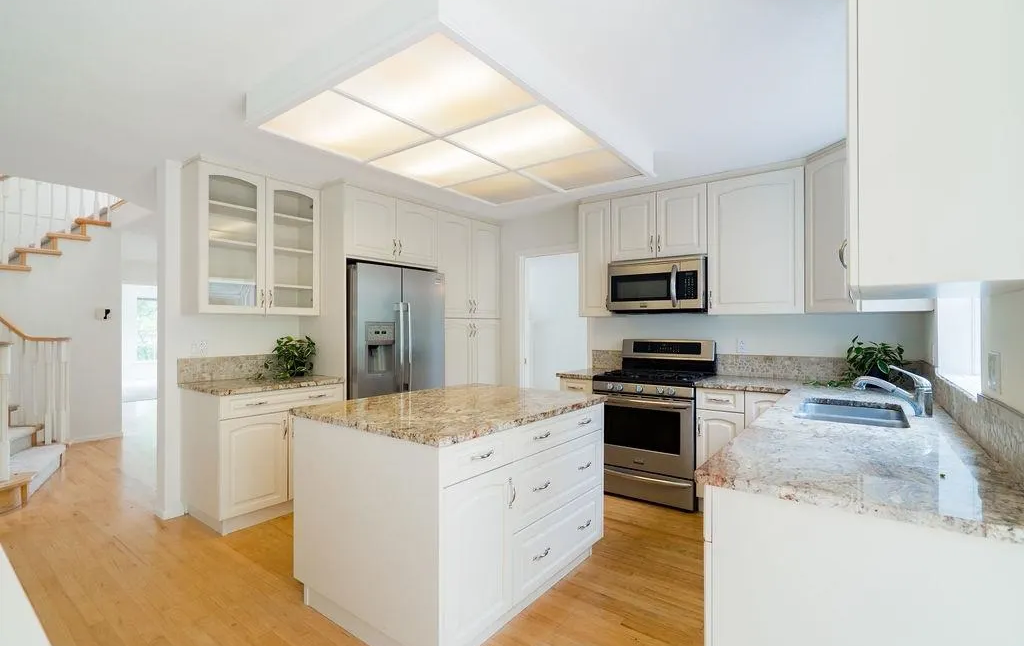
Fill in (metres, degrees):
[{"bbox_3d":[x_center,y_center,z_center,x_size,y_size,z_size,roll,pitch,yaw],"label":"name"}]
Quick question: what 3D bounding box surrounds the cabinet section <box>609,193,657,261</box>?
[{"bbox_3d":[1.064,-0.761,3.778,0.390,0.514,0.330,0,0,36],"label":"cabinet section"}]

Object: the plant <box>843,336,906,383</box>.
[{"bbox_3d":[2.318,0.249,2.920,0.370,0.335,0.360,0,-1,37],"label":"plant"}]

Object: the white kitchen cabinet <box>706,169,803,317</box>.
[{"bbox_3d":[1.808,-0.551,3.348,0.602,0.981,0.345,0,-1,37],"label":"white kitchen cabinet"}]

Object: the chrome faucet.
[{"bbox_3d":[1.672,0.291,2.004,0.270,0.208,0.060,-1,-1,37],"label":"chrome faucet"}]

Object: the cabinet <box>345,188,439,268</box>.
[{"bbox_3d":[-1.211,-0.771,3.979,0.645,0.548,0.931,-1,-1,37],"label":"cabinet"}]

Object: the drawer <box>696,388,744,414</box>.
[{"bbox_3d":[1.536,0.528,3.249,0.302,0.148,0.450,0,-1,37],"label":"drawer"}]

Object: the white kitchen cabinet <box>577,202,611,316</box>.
[{"bbox_3d":[0.829,-0.552,4.119,0.320,1.005,0.340,-1,-1,37],"label":"white kitchen cabinet"}]

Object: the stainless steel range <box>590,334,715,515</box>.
[{"bbox_3d":[1.143,0.732,3.607,0.763,1.170,0.720,-1,-1,37],"label":"stainless steel range"}]

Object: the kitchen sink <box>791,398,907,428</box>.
[{"bbox_3d":[1.592,0.529,2.129,0.410,0.200,0.703,0,-1,37],"label":"kitchen sink"}]

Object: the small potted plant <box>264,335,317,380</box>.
[{"bbox_3d":[-1.709,0.254,3.520,0.370,0.335,0.360,0,-1,37],"label":"small potted plant"}]

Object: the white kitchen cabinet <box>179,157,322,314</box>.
[{"bbox_3d":[-1.884,-0.557,3.348,0.340,1.010,0.822,-1,-1,37],"label":"white kitchen cabinet"}]

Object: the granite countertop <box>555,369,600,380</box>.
[{"bbox_3d":[0.706,0.446,3.967,0.336,0.036,0.647,0,-1,37],"label":"granite countertop"}]

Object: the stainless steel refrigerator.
[{"bbox_3d":[-1.140,0.440,3.922,0.740,1.758,0.903,-1,-1,37],"label":"stainless steel refrigerator"}]

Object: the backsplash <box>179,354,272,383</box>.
[{"bbox_3d":[-2.008,0.338,3.428,0.025,0.178,0.855,-1,-1,37],"label":"backsplash"}]

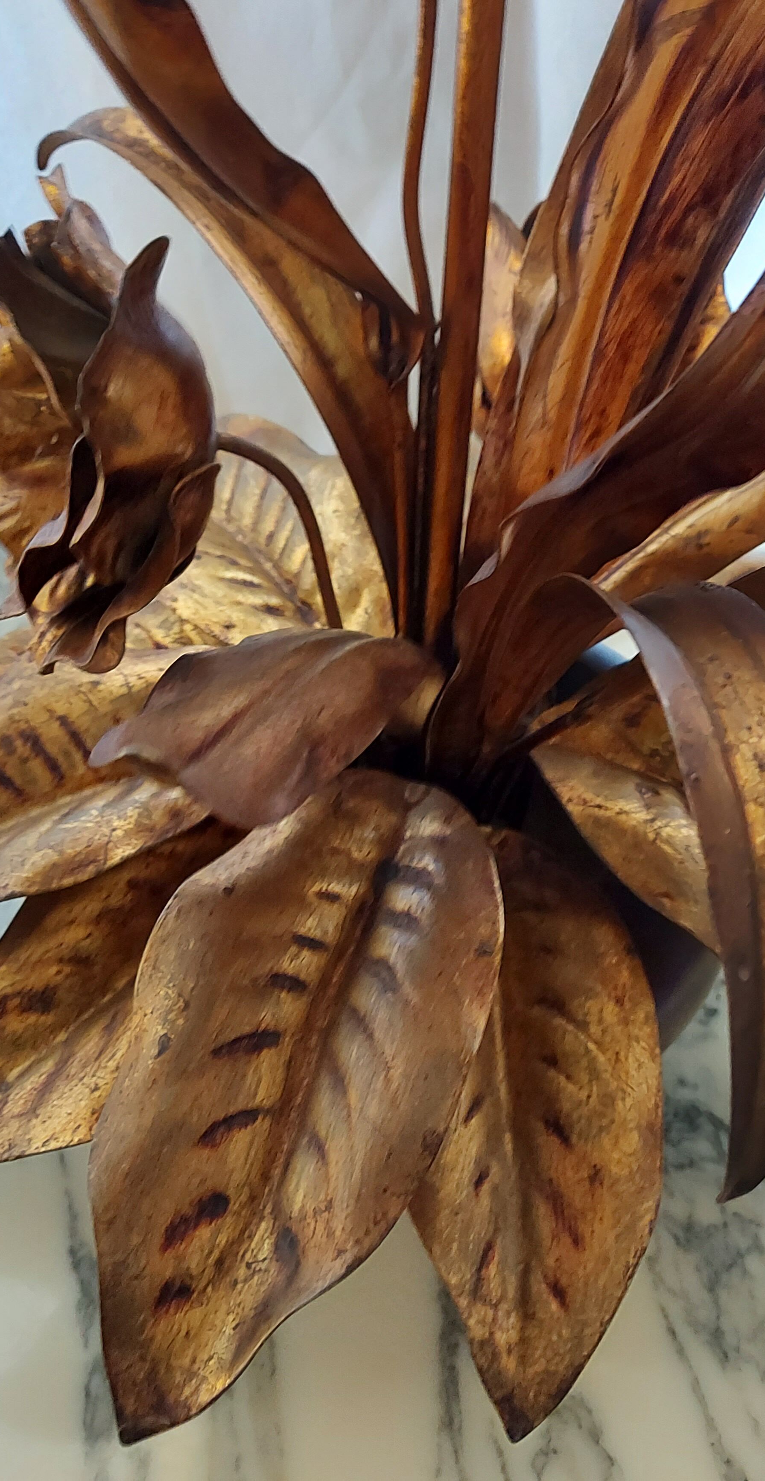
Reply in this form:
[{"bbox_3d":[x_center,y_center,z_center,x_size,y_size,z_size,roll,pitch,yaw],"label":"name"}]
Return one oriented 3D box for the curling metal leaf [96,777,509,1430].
[{"bbox_3d":[-0.029,0.094,0.398,0.107,0.034,0.213,17,61,16],"label":"curling metal leaf"}]

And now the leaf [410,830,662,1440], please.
[{"bbox_3d":[0.051,0.115,0.424,0.082,0.034,0.186,3,63,-4],"label":"leaf"}]

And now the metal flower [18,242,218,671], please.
[{"bbox_3d":[-0.087,-0.094,0.448,0.065,0.122,0.099,15,29,2],"label":"metal flower"}]

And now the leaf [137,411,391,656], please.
[{"bbox_3d":[-0.057,-0.080,0.564,0.176,0.034,0.123,35,74,33],"label":"leaf"}]

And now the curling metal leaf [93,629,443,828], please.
[{"bbox_3d":[-0.035,-0.007,0.436,0.119,0.036,0.066,-13,64,-8],"label":"curling metal leaf"}]

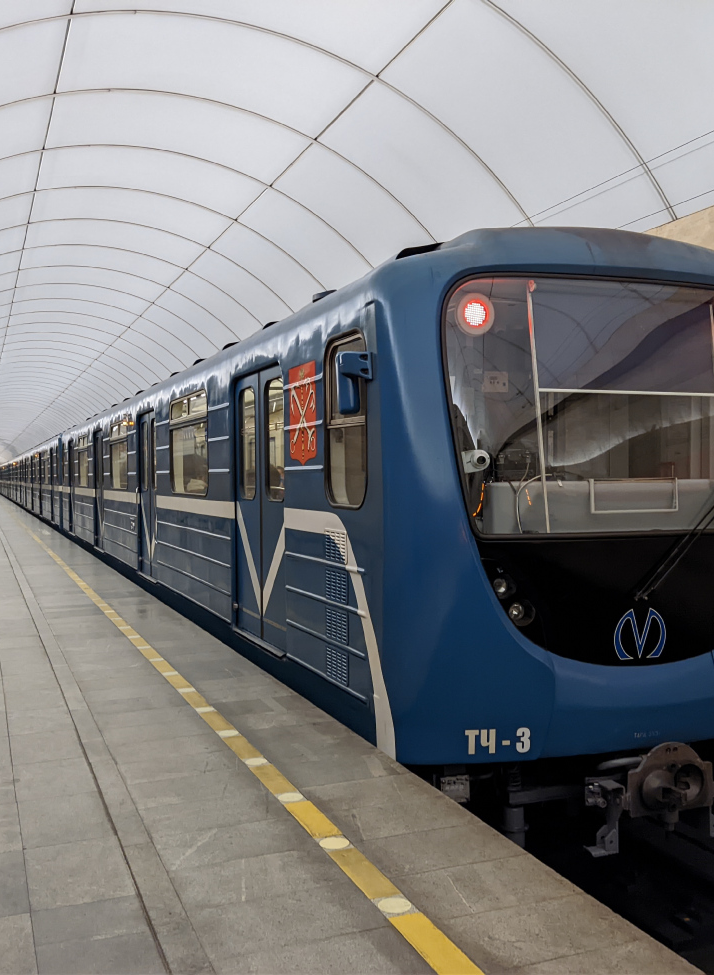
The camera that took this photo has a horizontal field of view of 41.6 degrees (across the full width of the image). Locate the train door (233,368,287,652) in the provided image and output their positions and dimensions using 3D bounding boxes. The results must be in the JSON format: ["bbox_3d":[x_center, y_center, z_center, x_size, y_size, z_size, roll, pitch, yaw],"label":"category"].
[{"bbox_3d":[-0.675,0.116,6.664,0.110,1.910,1.320,-1,1,-22],"label":"train door"}]

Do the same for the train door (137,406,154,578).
[{"bbox_3d":[-2.411,0.077,10.956,0.110,1.910,1.300,-1,1,-22],"label":"train door"}]

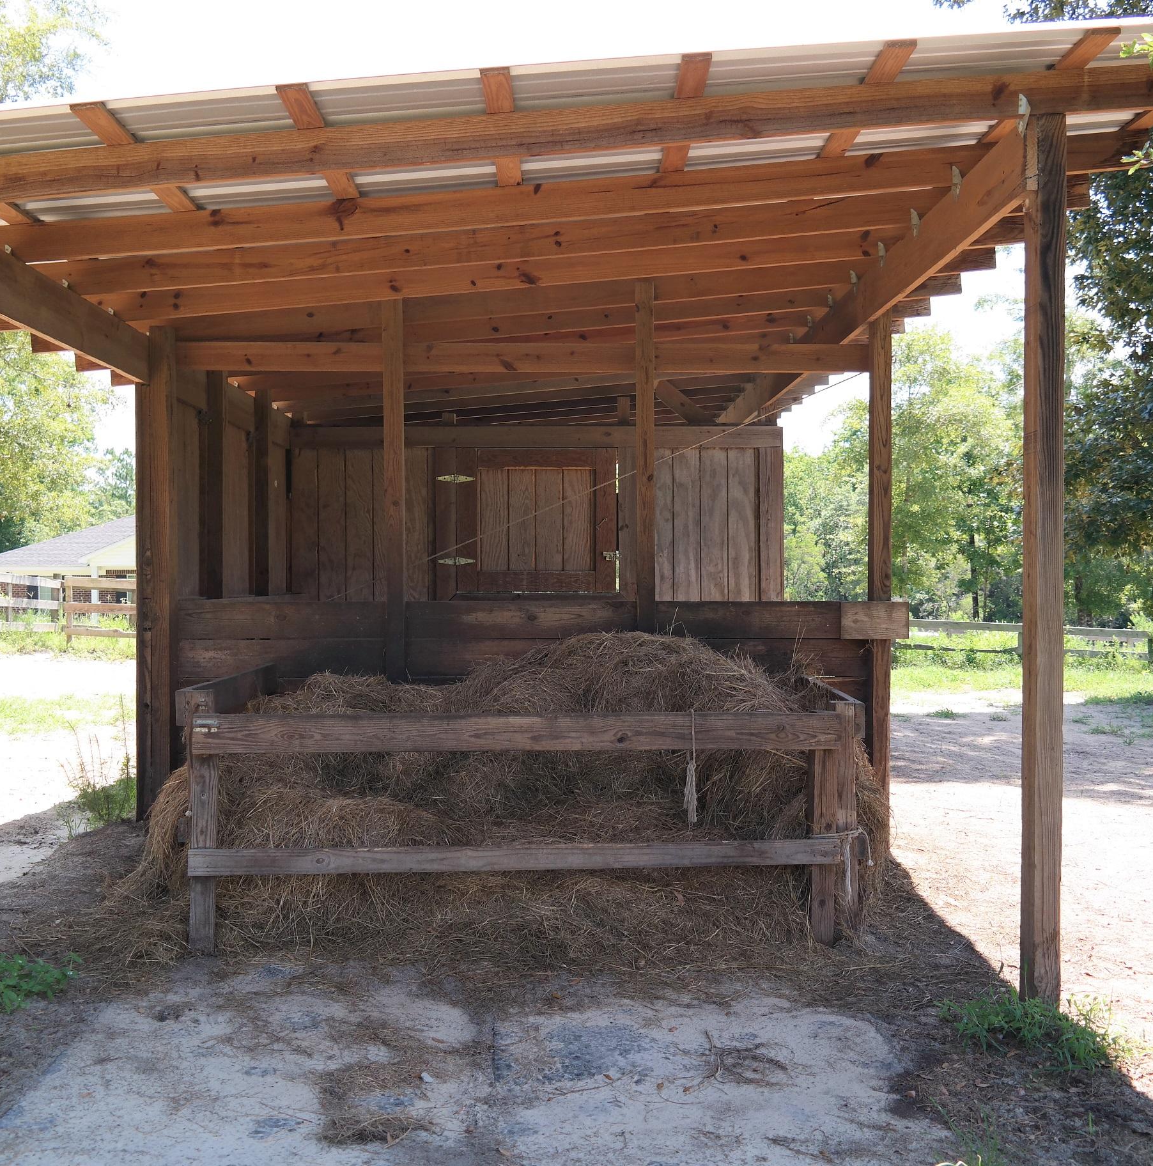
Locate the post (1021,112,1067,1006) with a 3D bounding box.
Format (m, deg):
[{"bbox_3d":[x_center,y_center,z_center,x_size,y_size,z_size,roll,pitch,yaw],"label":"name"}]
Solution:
[{"bbox_3d":[1.577,-0.080,4.435,0.090,2.970,0.130,0,1,-1],"label":"post"}]

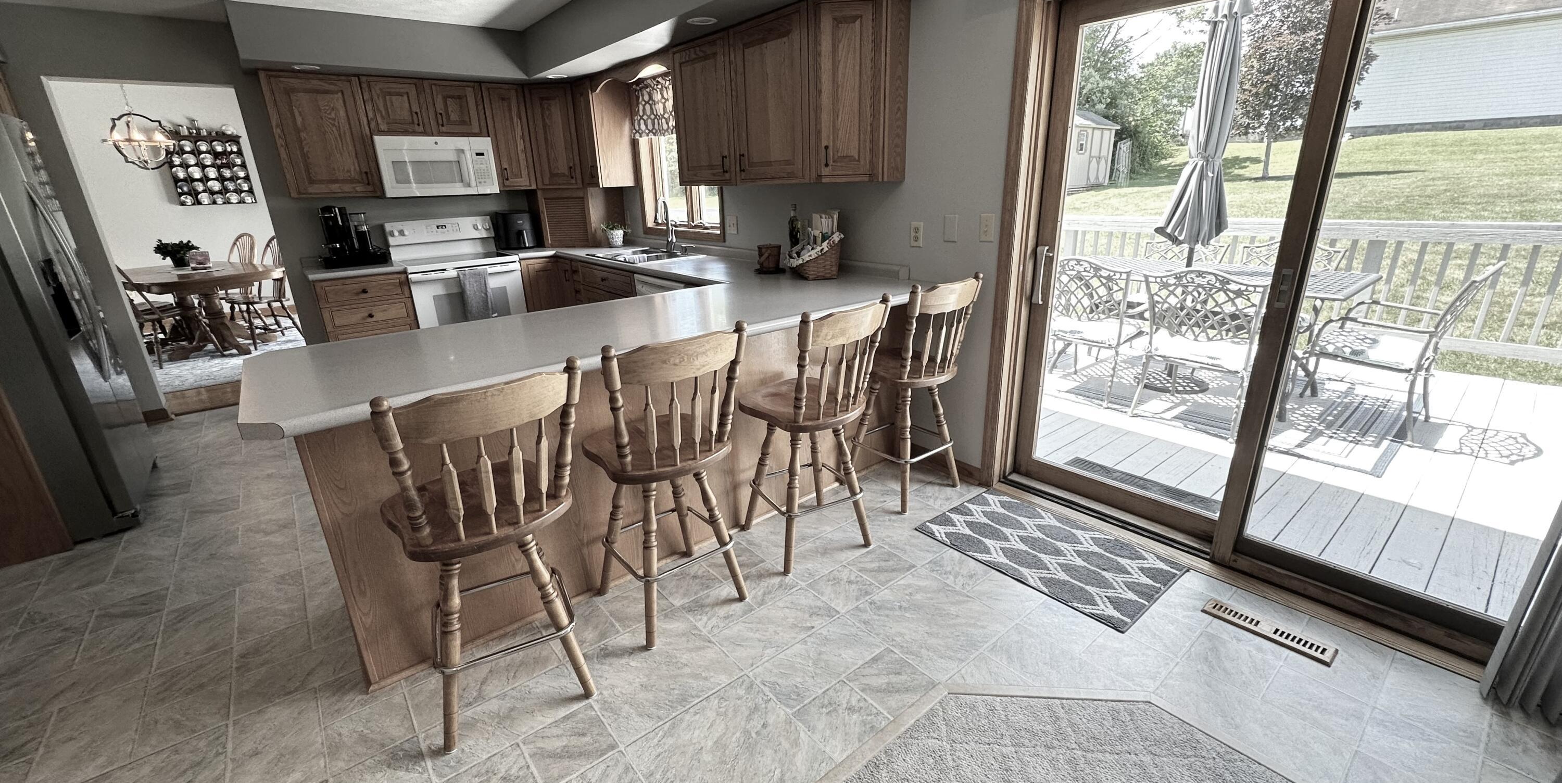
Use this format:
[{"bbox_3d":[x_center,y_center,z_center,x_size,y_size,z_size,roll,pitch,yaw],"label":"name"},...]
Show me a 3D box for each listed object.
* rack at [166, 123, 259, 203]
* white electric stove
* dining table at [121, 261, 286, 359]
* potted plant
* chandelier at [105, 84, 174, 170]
[{"bbox_3d":[-6.686,-2.629,7.396,0.700,0.830,0.130,-16,23,-36],"label":"rack"},{"bbox_3d":[-2.491,-0.716,4.916,0.760,1.180,0.670,-16,24,-35],"label":"white electric stove"},{"bbox_3d":[-5.547,-0.772,6.108,2.200,0.760,1.120,10,23,33],"label":"dining table"},{"bbox_3d":[-5.890,-1.346,6.183,0.340,0.280,0.330,-16,24,-35],"label":"potted plant"},{"bbox_3d":[-5.628,-2.313,5.498,0.470,0.750,0.470,-16,23,-36],"label":"chandelier"}]

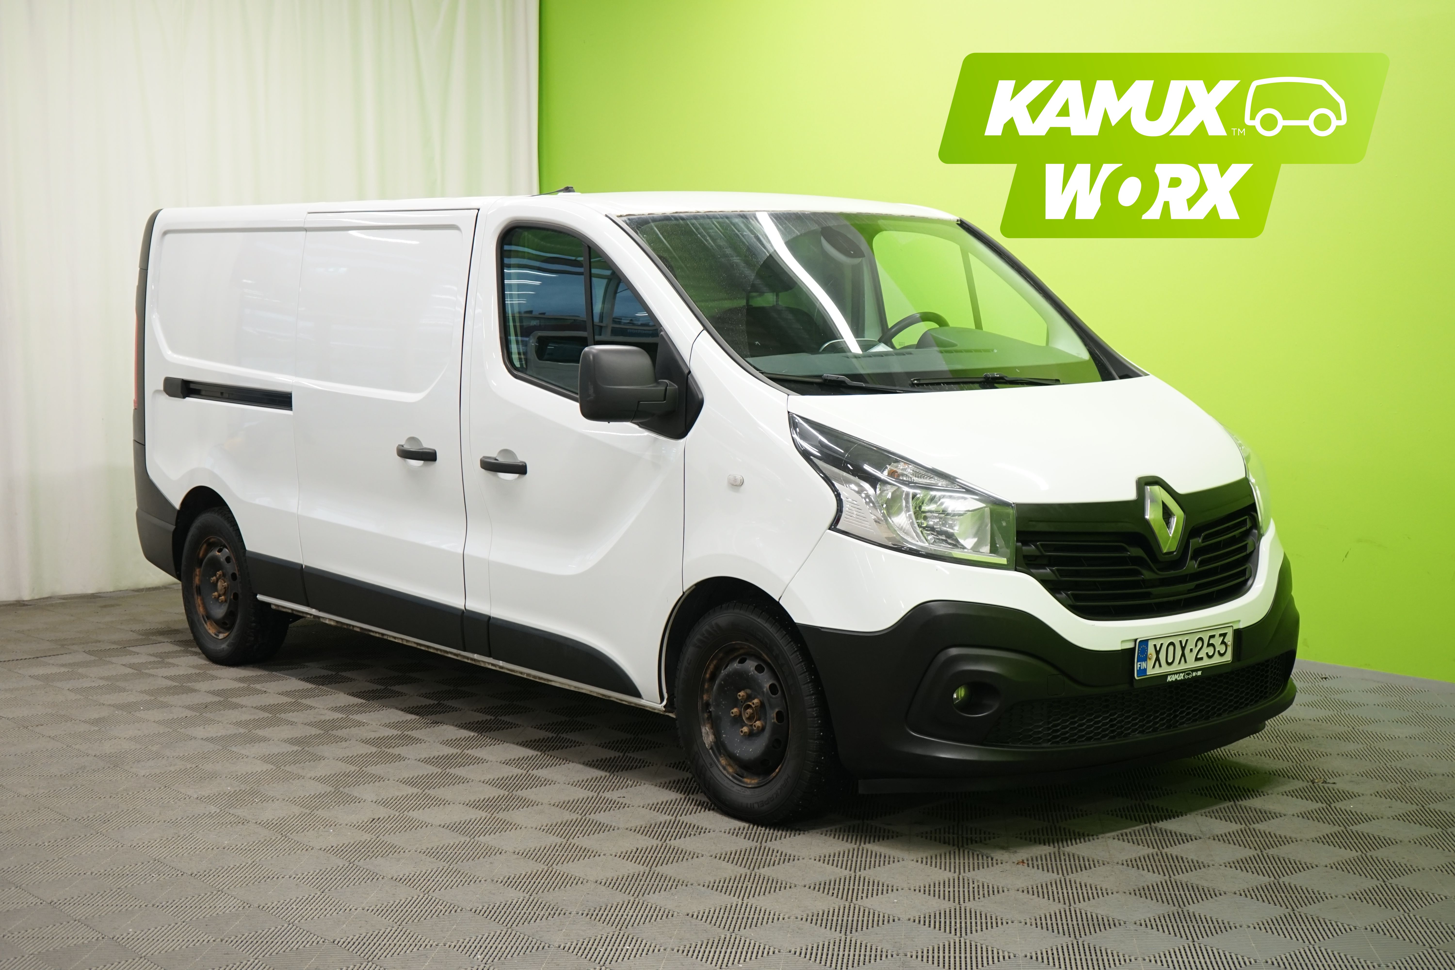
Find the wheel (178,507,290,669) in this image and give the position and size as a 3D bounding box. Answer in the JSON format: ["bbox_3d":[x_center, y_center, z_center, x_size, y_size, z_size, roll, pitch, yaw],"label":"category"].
[{"bbox_3d":[-2.120,0.431,8.724,0.220,0.675,0.675,-4,7,-39],"label":"wheel"}]

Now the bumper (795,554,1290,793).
[{"bbox_3d":[1.129,0.531,6.073,1.920,0.580,0.650,-4,7,-39],"label":"bumper"}]

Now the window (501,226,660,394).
[{"bbox_3d":[-0.495,-0.536,6.523,0.060,0.600,0.850,5,1,-42],"label":"window"}]

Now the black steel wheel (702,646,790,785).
[{"bbox_3d":[0.109,0.679,6.040,0.170,0.442,0.442,-4,7,-37],"label":"black steel wheel"}]

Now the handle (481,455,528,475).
[{"bbox_3d":[-0.744,-0.064,6.721,0.050,0.050,0.250,-4,7,-39],"label":"handle"}]

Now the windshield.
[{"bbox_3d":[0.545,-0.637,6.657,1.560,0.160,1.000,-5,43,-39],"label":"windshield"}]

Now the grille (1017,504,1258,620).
[{"bbox_3d":[1.262,0.232,5.883,1.110,0.285,0.170,-4,7,-39],"label":"grille"}]

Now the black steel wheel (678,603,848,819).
[{"bbox_3d":[0.115,0.673,6.044,0.220,0.675,0.675,-4,7,-37],"label":"black steel wheel"}]

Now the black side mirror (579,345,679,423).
[{"bbox_3d":[-0.296,-0.305,6.083,0.220,0.245,0.240,-4,7,-39],"label":"black side mirror"}]

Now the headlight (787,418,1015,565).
[{"bbox_3d":[0.475,0.019,5.652,0.420,0.420,0.600,-4,7,-39],"label":"headlight"}]

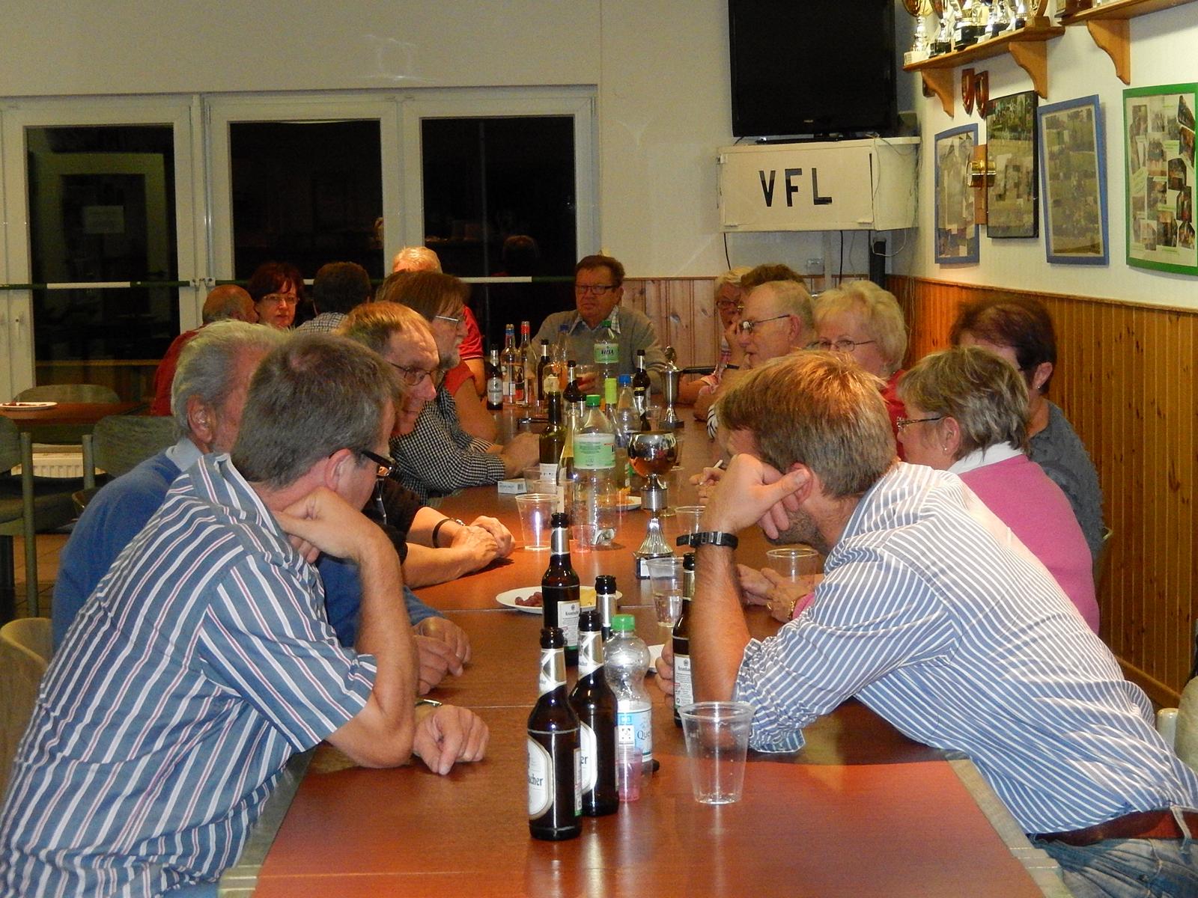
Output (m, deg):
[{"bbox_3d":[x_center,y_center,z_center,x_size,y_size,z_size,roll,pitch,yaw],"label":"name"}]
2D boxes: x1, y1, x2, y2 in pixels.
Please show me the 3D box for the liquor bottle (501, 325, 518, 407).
[{"bbox_3d":[-0.353,-0.340,10.099,0.075,0.316,0.075,-1,5,-2],"label":"liquor bottle"}]

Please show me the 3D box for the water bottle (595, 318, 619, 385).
[{"bbox_3d":[0.033,-0.317,9.359,0.089,0.320,0.089,-1,5,0],"label":"water bottle"}]

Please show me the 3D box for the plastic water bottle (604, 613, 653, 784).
[{"bbox_3d":[0.037,0.312,3.192,0.064,0.202,0.064,-1,5,0],"label":"plastic water bottle"}]

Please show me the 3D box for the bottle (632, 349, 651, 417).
[{"bbox_3d":[0.159,-0.250,9.320,0.062,0.236,0.062,-1,5,0],"label":"bottle"}]

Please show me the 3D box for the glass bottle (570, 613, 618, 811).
[{"bbox_3d":[-0.007,0.314,2.995,0.061,0.237,0.061,-1,5,0],"label":"glass bottle"}]

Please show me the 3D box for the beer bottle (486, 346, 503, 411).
[{"bbox_3d":[-0.402,-0.271,9.799,0.061,0.236,0.061,-1,5,-2],"label":"beer bottle"}]

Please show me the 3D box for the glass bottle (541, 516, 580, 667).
[{"bbox_3d":[-0.059,0.220,4.012,0.061,0.236,0.061,-1,5,0],"label":"glass bottle"}]

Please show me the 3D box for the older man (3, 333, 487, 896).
[{"bbox_3d":[-0.443,0.516,3.188,0.680,1.300,0.550,-2,5,-11],"label":"older man"}]

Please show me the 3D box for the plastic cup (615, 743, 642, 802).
[{"bbox_3d":[0.033,0.393,3.051,0.039,0.060,0.039,-1,5,0],"label":"plastic cup"}]

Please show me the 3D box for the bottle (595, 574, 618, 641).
[{"bbox_3d":[0.012,0.282,3.276,0.061,0.236,0.061,-1,5,0],"label":"bottle"}]

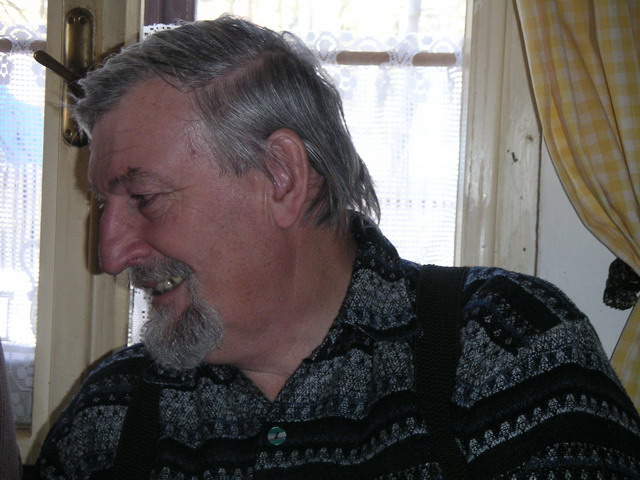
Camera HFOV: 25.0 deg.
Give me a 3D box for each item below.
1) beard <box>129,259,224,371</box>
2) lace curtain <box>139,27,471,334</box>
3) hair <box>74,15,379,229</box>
[{"bbox_3d":[-0.110,0.053,1.060,0.058,0.085,0.080,-14,7,-19],"label":"beard"},{"bbox_3d":[-0.023,-0.014,1.520,0.348,0.412,0.035,2,1,0],"label":"lace curtain"},{"bbox_3d":[-0.072,-0.083,1.090,0.203,0.180,0.172,-14,7,-19],"label":"hair"}]

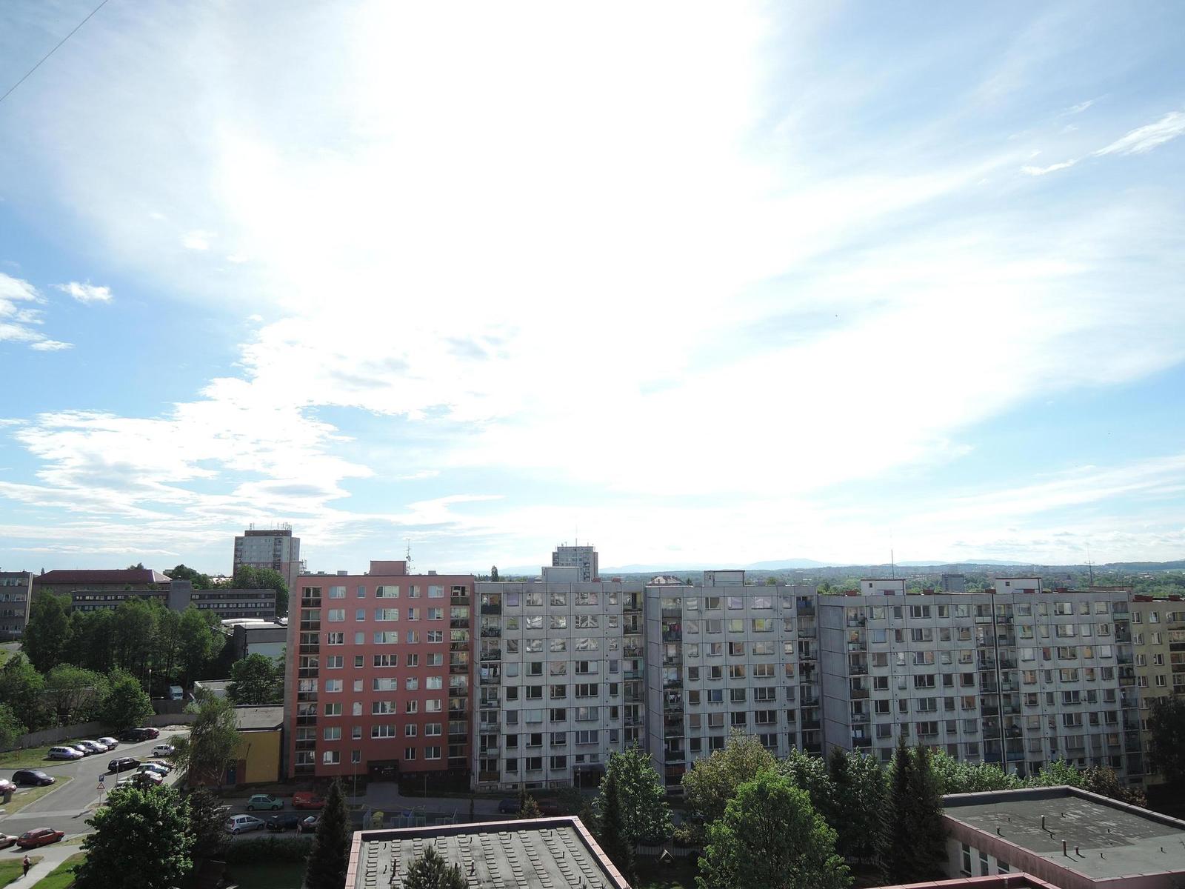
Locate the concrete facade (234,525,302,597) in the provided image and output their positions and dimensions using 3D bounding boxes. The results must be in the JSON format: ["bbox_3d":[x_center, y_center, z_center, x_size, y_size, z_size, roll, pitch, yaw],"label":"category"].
[{"bbox_3d":[-156.750,60.060,398.500,27.000,36.000,17.000,1,-8,-9],"label":"concrete facade"}]

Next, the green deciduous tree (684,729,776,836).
[{"bbox_3d":[13.870,34.440,83.300,9.800,10.370,9.200,-2,-9,9],"label":"green deciduous tree"}]

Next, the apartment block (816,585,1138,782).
[{"bbox_3d":[50.350,31.230,109.730,42.400,26.070,11.500,2,-9,-13],"label":"apartment block"}]

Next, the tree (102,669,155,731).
[{"bbox_3d":[-73.790,40.480,130.720,7.700,9.540,7.400,4,-10,-28],"label":"tree"}]

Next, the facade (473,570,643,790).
[{"bbox_3d":[-4.740,29.550,107.430,21.200,26.700,11.500,2,-9,-13],"label":"facade"}]

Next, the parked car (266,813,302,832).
[{"bbox_3d":[-32.520,39.590,86.350,3.950,1.470,1.720,7,-11,-40],"label":"parked car"}]

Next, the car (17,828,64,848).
[{"bbox_3d":[-54.320,38.730,81.220,1.660,1.410,3.900,-6,-10,34],"label":"car"}]

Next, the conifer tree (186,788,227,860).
[{"bbox_3d":[-36.720,35.790,77.610,4.200,6.500,4.200,4,-9,-24],"label":"conifer tree"}]

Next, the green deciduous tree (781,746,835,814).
[{"bbox_3d":[23.120,37.150,87.520,6.300,9.500,6.200,-2,-9,14],"label":"green deciduous tree"}]

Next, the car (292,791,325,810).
[{"bbox_3d":[-30.510,38.540,89.200,4.000,1.550,1.670,0,-9,-5],"label":"car"}]

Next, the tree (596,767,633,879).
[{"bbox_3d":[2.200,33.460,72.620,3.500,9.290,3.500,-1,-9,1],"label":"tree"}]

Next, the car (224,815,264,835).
[{"bbox_3d":[-36.120,39.340,85.470,3.820,1.520,1.690,7,-11,-40],"label":"car"}]

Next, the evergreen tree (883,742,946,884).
[{"bbox_3d":[28.470,32.260,72.500,5.000,12.340,5.000,-3,-9,20],"label":"evergreen tree"}]

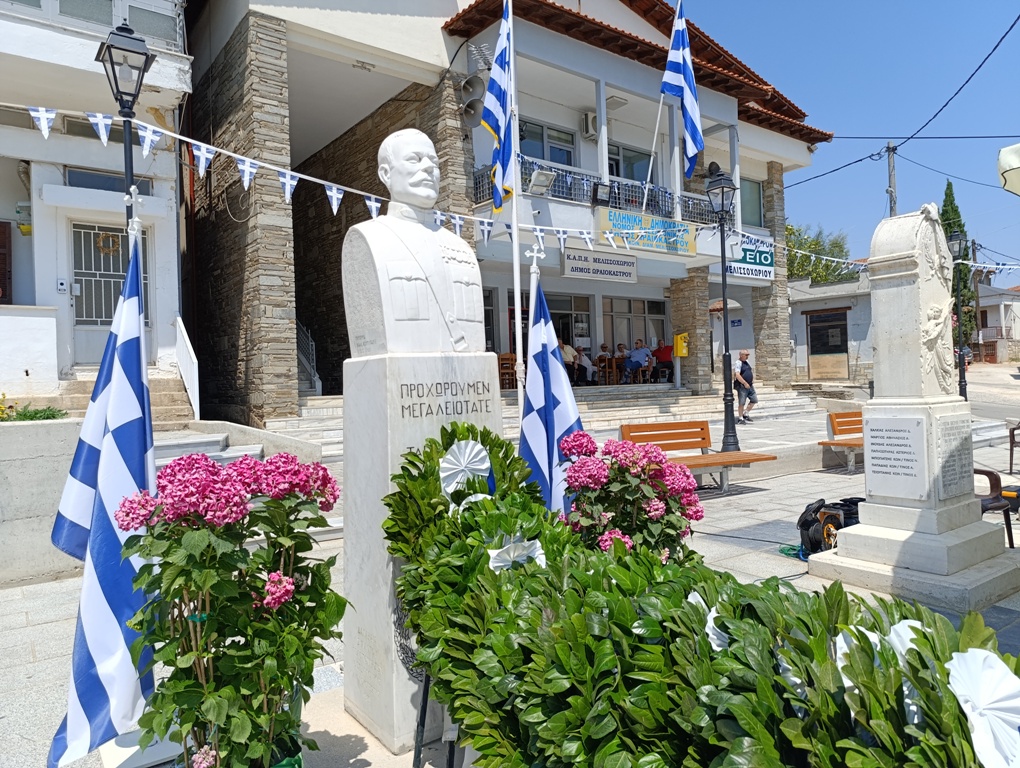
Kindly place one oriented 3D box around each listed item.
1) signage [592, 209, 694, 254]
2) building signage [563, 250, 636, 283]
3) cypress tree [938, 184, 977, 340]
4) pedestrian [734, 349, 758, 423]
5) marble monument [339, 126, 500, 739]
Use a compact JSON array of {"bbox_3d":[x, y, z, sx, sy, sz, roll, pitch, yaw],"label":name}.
[{"bbox_3d":[2.988,-3.204,14.528,3.056,0.740,0.140,-2,0,-37],"label":"signage"},{"bbox_3d":[2.126,-2.756,16.014,2.419,0.637,0.120,-2,0,-38],"label":"building signage"},{"bbox_3d":[30.127,-8.048,46.049,2.900,11.561,2.900,-2,0,0],"label":"cypress tree"},{"bbox_3d":[5.337,0.064,15.349,0.520,1.681,0.520,-2,0,22],"label":"pedestrian"},{"bbox_3d":[-0.342,0.128,2.478,0.455,2.123,0.415,-2,0,-36],"label":"marble monument"}]

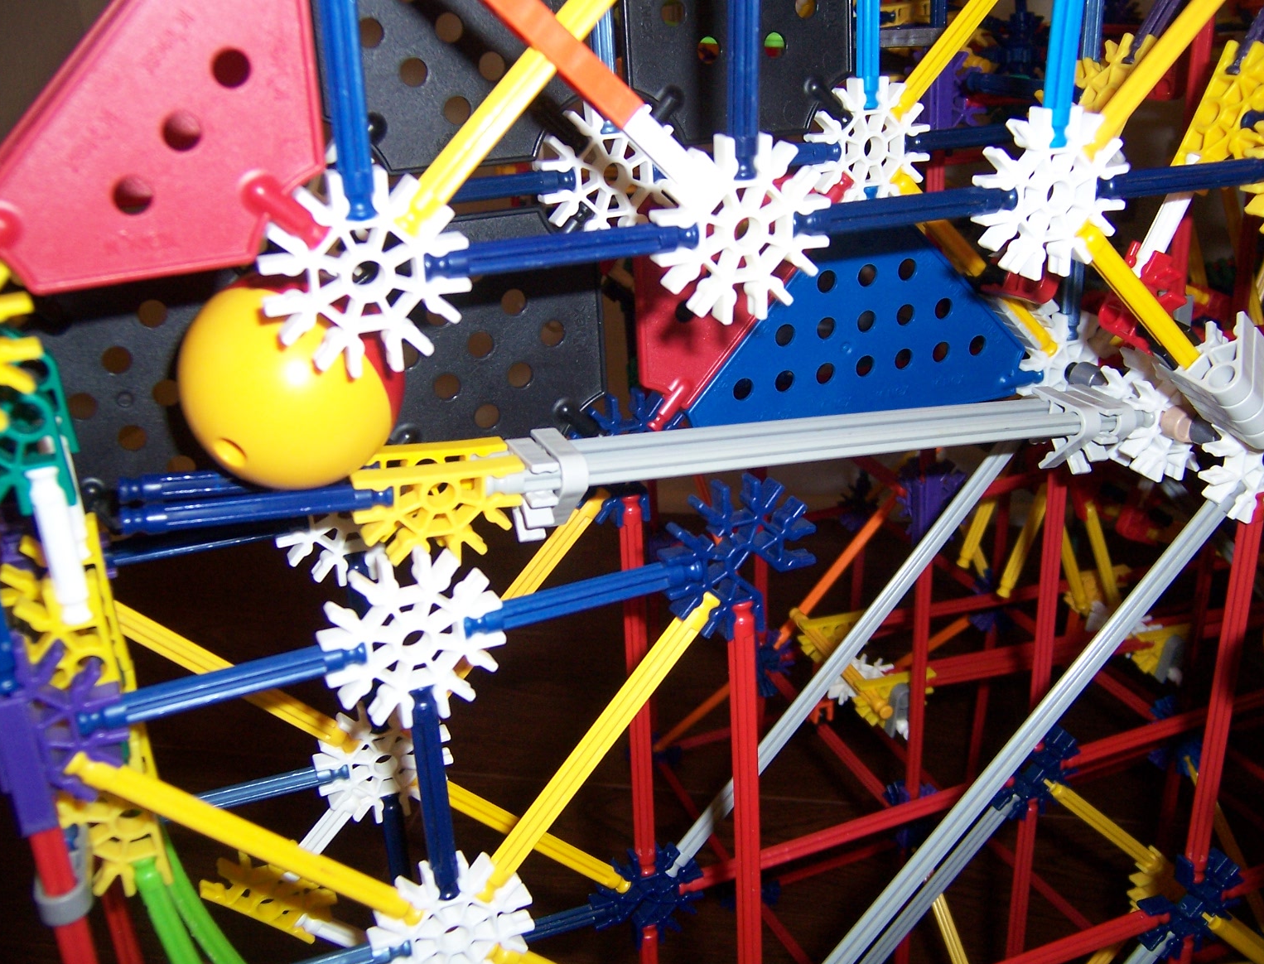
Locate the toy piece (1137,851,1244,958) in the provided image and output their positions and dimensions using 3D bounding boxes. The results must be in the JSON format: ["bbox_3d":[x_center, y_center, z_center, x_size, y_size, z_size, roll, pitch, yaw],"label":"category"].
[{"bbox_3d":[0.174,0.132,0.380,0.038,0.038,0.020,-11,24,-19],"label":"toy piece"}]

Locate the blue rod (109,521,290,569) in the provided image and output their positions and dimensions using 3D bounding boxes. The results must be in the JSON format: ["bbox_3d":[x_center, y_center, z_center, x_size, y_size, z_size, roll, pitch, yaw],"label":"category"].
[{"bbox_3d":[-0.104,0.014,0.292,0.054,0.006,0.006,-11,23,-21],"label":"blue rod"}]

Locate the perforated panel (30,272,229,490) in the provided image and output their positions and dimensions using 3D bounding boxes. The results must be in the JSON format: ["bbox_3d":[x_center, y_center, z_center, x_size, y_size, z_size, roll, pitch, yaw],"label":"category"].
[{"bbox_3d":[-0.109,-0.021,0.287,0.064,0.064,0.005,-11,24,-19],"label":"perforated panel"}]

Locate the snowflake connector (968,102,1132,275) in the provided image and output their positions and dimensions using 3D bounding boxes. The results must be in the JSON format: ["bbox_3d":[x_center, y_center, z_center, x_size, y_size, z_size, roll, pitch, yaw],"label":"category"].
[{"bbox_3d":[0.092,-0.063,0.267,0.038,0.038,0.006,-11,22,-19],"label":"snowflake connector"}]

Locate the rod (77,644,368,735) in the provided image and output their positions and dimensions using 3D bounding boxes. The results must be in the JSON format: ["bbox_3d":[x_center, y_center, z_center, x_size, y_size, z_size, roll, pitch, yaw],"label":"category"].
[{"bbox_3d":[-0.078,0.039,0.237,0.054,0.006,0.006,-12,22,-21],"label":"rod"}]

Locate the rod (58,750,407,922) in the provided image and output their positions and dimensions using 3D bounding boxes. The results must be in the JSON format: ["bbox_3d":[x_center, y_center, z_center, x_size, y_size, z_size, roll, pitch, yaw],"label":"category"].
[{"bbox_3d":[-0.076,0.074,0.250,0.086,0.006,0.006,37,1,-30],"label":"rod"}]

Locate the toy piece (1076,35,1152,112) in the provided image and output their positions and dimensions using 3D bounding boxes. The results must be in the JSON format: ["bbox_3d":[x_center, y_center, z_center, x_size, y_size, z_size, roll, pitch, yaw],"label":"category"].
[{"bbox_3d":[0.137,-0.113,0.364,0.006,0.038,0.023,14,13,-27],"label":"toy piece"}]

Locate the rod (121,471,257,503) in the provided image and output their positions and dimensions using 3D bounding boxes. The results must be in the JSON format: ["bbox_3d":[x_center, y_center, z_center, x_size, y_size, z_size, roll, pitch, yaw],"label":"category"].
[{"bbox_3d":[-0.081,-0.001,0.264,0.054,0.006,0.006,-6,21,-22],"label":"rod"}]

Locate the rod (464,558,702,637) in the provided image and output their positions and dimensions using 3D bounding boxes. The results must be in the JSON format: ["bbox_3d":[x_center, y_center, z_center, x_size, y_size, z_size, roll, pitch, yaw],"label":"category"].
[{"bbox_3d":[-0.009,0.025,0.264,0.054,0.006,0.006,-12,22,-21],"label":"rod"}]

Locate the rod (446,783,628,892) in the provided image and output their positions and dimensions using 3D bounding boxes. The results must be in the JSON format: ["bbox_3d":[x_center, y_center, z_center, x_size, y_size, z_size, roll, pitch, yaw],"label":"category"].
[{"bbox_3d":[-0.031,0.105,0.360,0.006,0.086,0.006,-52,31,0],"label":"rod"}]

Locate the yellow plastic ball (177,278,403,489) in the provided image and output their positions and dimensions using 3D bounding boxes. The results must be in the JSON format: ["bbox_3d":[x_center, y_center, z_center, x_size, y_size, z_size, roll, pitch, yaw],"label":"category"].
[{"bbox_3d":[-0.070,-0.020,0.254,0.044,0.044,0.044,-12,23,-20],"label":"yellow plastic ball"}]

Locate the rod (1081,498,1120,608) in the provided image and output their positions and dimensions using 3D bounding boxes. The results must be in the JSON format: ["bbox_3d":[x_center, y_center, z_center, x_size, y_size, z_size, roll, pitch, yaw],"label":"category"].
[{"bbox_3d":[0.229,0.043,0.590,0.006,0.086,0.006,-32,29,-11],"label":"rod"}]

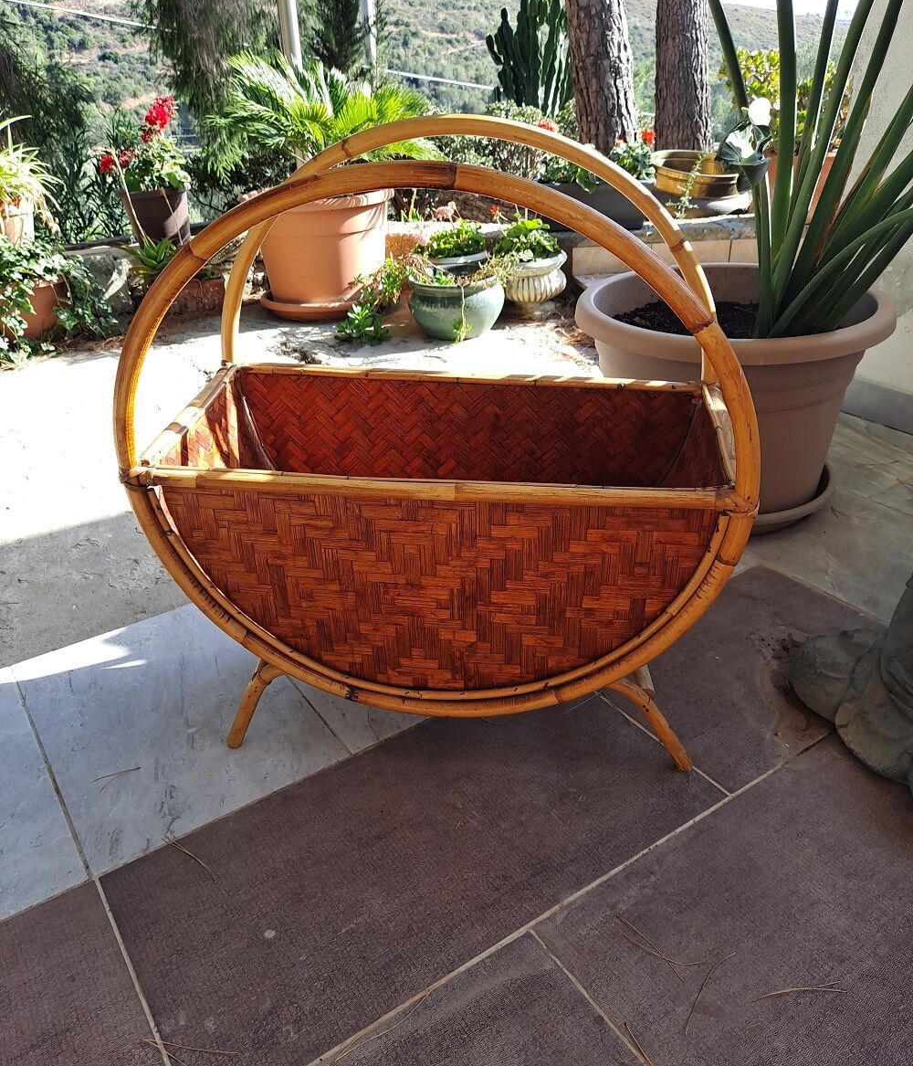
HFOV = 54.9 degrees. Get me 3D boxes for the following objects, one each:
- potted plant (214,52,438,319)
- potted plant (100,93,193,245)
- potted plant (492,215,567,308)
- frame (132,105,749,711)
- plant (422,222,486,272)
[{"bbox_3d":[-0.346,-0.949,2.414,0.569,0.641,0.540,-2,31,0],"label":"potted plant"},{"bbox_3d":[-0.819,-0.971,2.372,0.238,0.369,0.223,-2,31,0],"label":"potted plant"},{"bbox_3d":[0.210,-0.739,2.409,0.202,0.256,0.194,-2,31,0],"label":"potted plant"},{"bbox_3d":[-0.009,-0.054,0.883,0.552,0.636,0.317,2,31,7],"label":"frame"},{"bbox_3d":[-0.007,-0.760,2.491,0.180,0.220,0.180,-2,31,0],"label":"plant"}]

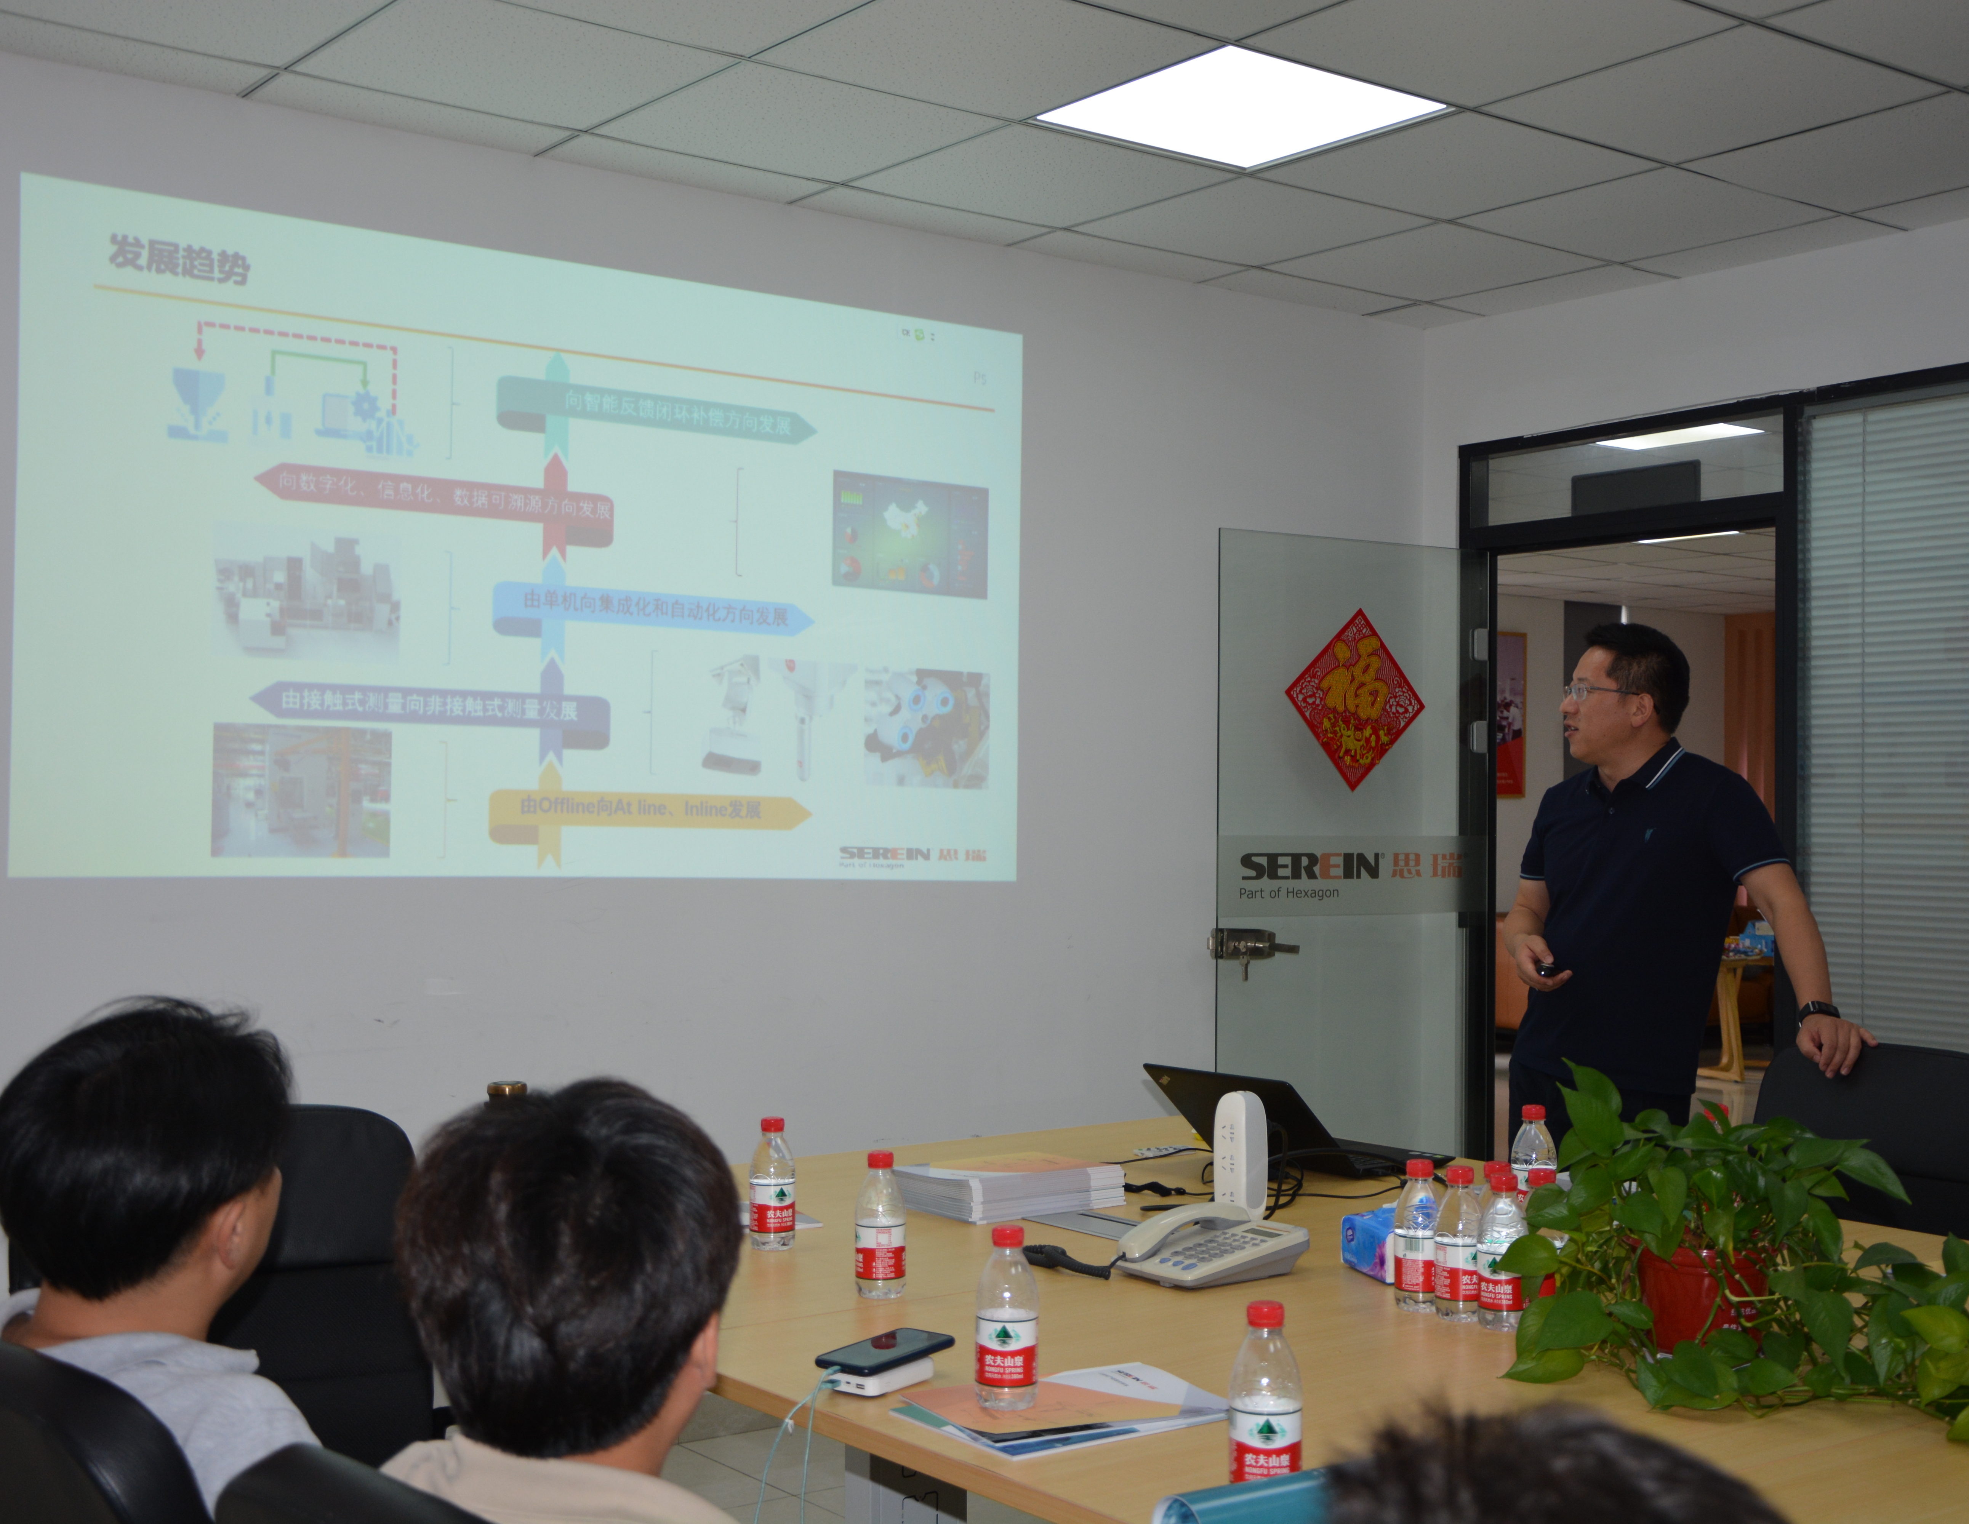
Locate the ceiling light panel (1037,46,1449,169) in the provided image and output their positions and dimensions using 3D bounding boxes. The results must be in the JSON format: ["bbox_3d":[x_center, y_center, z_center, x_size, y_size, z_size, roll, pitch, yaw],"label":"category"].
[{"bbox_3d":[0.480,-1.214,4.396,0.585,0.030,0.585,2,-1,-37],"label":"ceiling light panel"}]

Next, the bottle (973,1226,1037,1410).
[{"bbox_3d":[0.023,0.558,2.364,0.061,0.176,0.061,1,-1,1],"label":"bottle"}]

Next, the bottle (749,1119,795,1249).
[{"bbox_3d":[-0.290,0.576,3.217,0.061,0.176,0.061,1,-1,-5],"label":"bottle"}]

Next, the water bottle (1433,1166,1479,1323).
[{"bbox_3d":[0.576,0.582,2.842,0.062,0.177,0.062,1,-1,0],"label":"water bottle"}]

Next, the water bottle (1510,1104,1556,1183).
[{"bbox_3d":[0.809,0.596,3.454,0.062,0.177,0.062,2,-1,-37],"label":"water bottle"}]

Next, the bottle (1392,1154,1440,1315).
[{"bbox_3d":[0.526,0.571,2.837,0.061,0.176,0.061,1,-1,11],"label":"bottle"}]

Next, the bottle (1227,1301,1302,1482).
[{"bbox_3d":[0.245,0.562,2.046,0.062,0.177,0.062,1,-1,0],"label":"bottle"}]

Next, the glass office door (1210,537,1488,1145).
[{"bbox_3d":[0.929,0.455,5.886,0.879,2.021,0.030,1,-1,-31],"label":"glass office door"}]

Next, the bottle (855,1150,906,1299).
[{"bbox_3d":[-0.129,0.575,2.926,0.062,0.177,0.062,1,-1,0],"label":"bottle"}]

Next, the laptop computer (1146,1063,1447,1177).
[{"bbox_3d":[0.535,0.604,3.998,0.412,0.175,0.342,2,-1,-39],"label":"laptop computer"}]

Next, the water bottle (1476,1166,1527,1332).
[{"bbox_3d":[0.605,0.571,2.737,0.061,0.176,0.061,1,-1,13],"label":"water bottle"}]

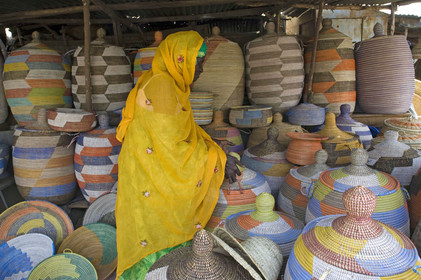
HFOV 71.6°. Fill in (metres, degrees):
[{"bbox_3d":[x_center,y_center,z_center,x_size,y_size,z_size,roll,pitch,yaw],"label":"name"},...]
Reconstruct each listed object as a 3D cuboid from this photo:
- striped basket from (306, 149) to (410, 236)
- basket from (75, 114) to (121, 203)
[{"bbox_3d":[0.745,0.365,1.514,0.475,0.650,0.475,0,9,0],"label":"striped basket"},{"bbox_3d":[-0.769,0.117,2.123,0.422,0.618,0.422,0,10,0],"label":"basket"}]

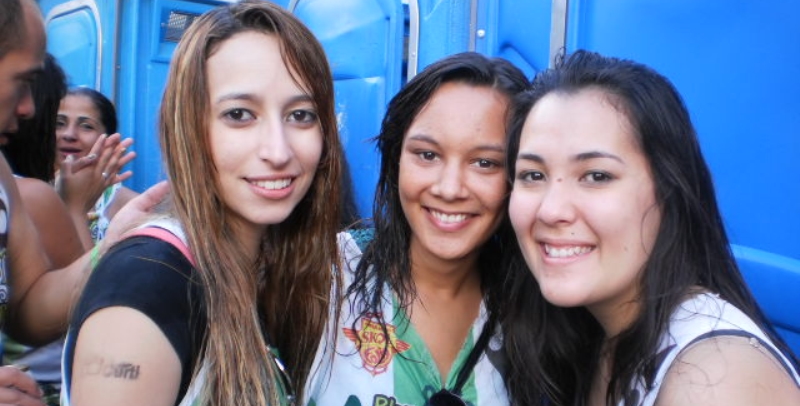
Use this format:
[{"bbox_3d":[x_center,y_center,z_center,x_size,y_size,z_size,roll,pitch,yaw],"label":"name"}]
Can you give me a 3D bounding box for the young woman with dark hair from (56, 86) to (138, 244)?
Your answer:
[{"bbox_3d":[-0.834,0.507,2.132,0.500,1.600,0.380,3,2,-6],"label":"young woman with dark hair"}]

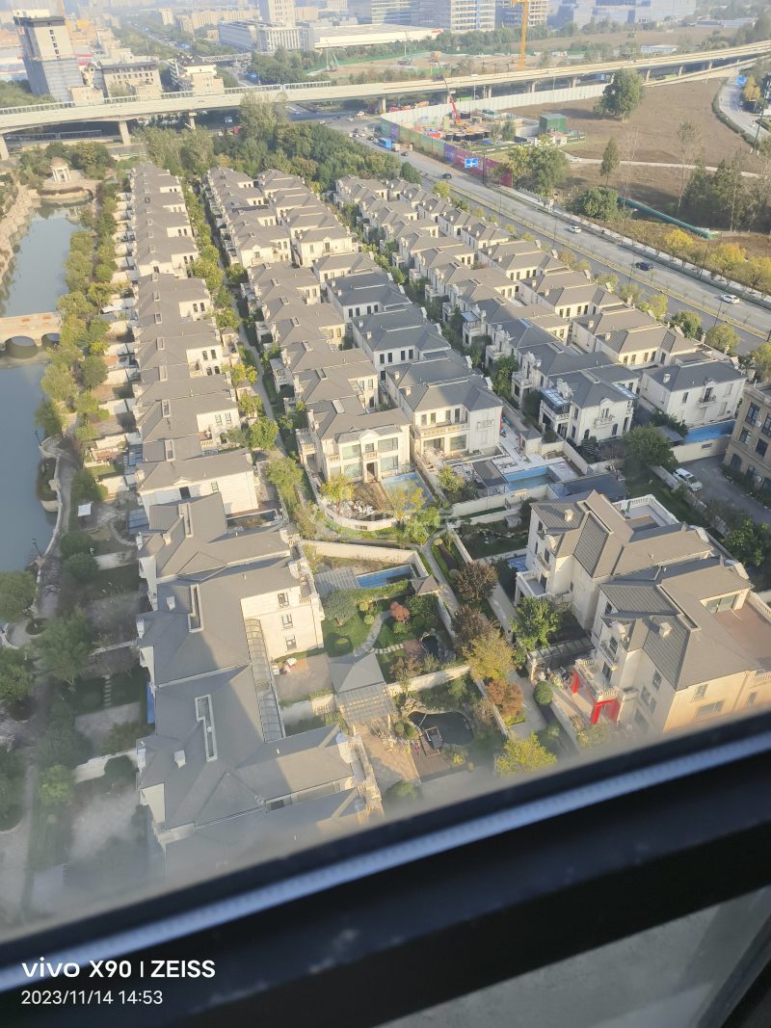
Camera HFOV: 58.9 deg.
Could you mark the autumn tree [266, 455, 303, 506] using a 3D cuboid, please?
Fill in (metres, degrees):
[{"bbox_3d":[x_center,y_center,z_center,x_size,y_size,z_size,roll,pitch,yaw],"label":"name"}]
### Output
[{"bbox_3d":[-16.240,-5.230,111.110,5.800,8.800,5.800,-12,39,-11],"label":"autumn tree"}]

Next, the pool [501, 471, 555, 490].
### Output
[{"bbox_3d":[24.490,-5.350,116.320,8.890,1.500,4.700,-12,39,-11],"label":"pool"}]

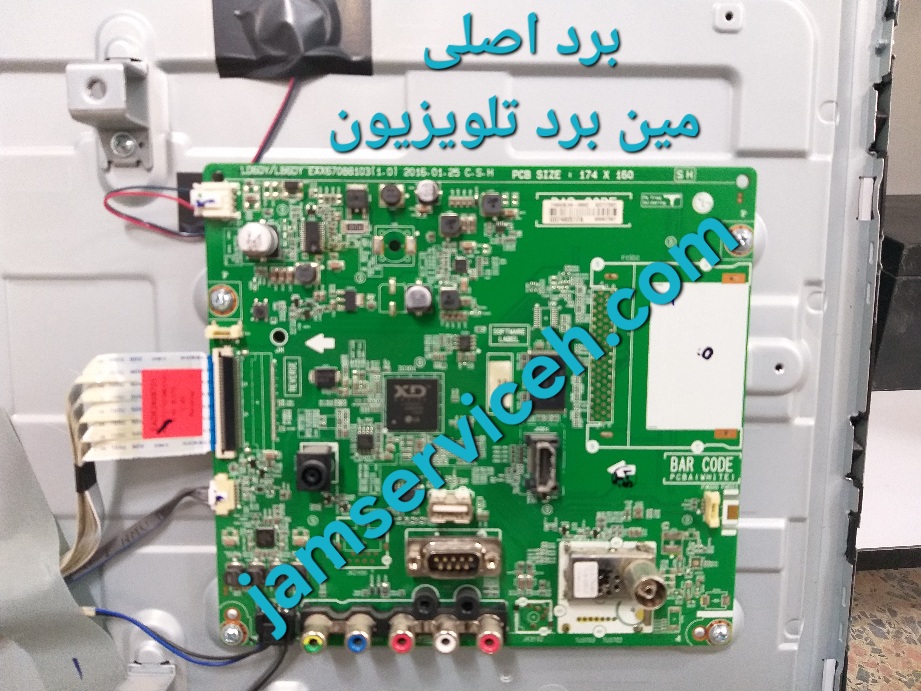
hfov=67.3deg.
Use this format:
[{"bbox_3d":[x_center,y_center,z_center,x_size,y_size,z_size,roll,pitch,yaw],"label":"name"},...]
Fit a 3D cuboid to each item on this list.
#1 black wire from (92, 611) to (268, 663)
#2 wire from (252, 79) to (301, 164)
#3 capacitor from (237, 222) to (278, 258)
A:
[{"bbox_3d":[-0.096,0.100,0.238,0.060,0.018,0.008,0,7,0],"label":"black wire"},{"bbox_3d":[-0.059,-0.071,0.221,0.003,0.030,0.002,26,6,-3],"label":"wire"},{"bbox_3d":[-0.062,-0.032,0.214,0.010,0.010,0.010,0,7,0],"label":"capacitor"}]

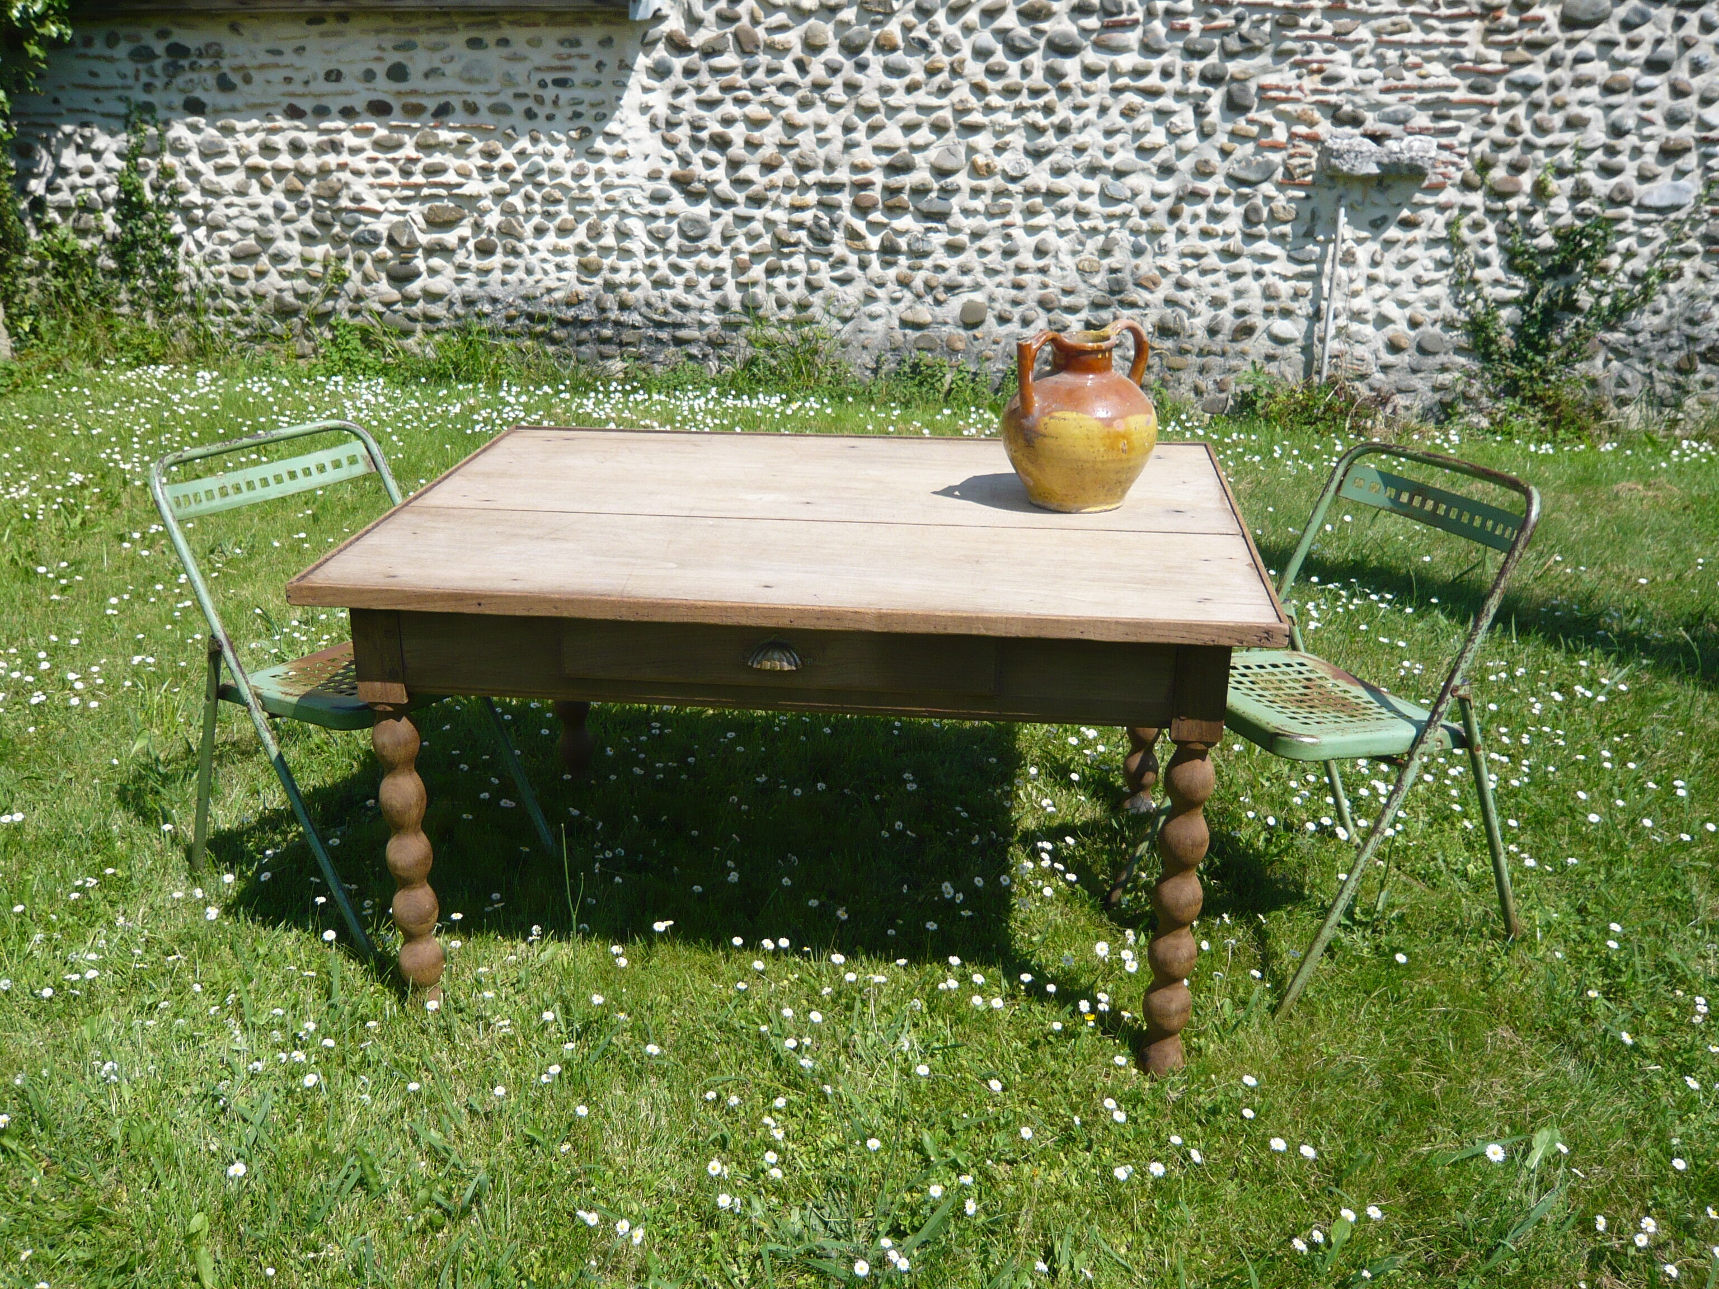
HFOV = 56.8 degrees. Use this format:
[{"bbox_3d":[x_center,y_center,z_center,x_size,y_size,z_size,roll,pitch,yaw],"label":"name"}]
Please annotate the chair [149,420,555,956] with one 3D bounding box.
[{"bbox_3d":[-0.910,0.046,2.845,0.539,0.811,0.444,14,24,33],"label":"chair"}]

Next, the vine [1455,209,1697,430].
[{"bbox_3d":[2.786,-1.252,6.225,0.784,0.839,0.250,6,21,15],"label":"vine"}]

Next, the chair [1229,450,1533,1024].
[{"bbox_3d":[0.788,0.108,2.623,0.539,0.811,0.444,-9,22,-23],"label":"chair"}]

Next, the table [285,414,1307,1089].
[{"bbox_3d":[-0.062,0.123,2.692,1.330,0.745,1.009,2,20,6],"label":"table"}]

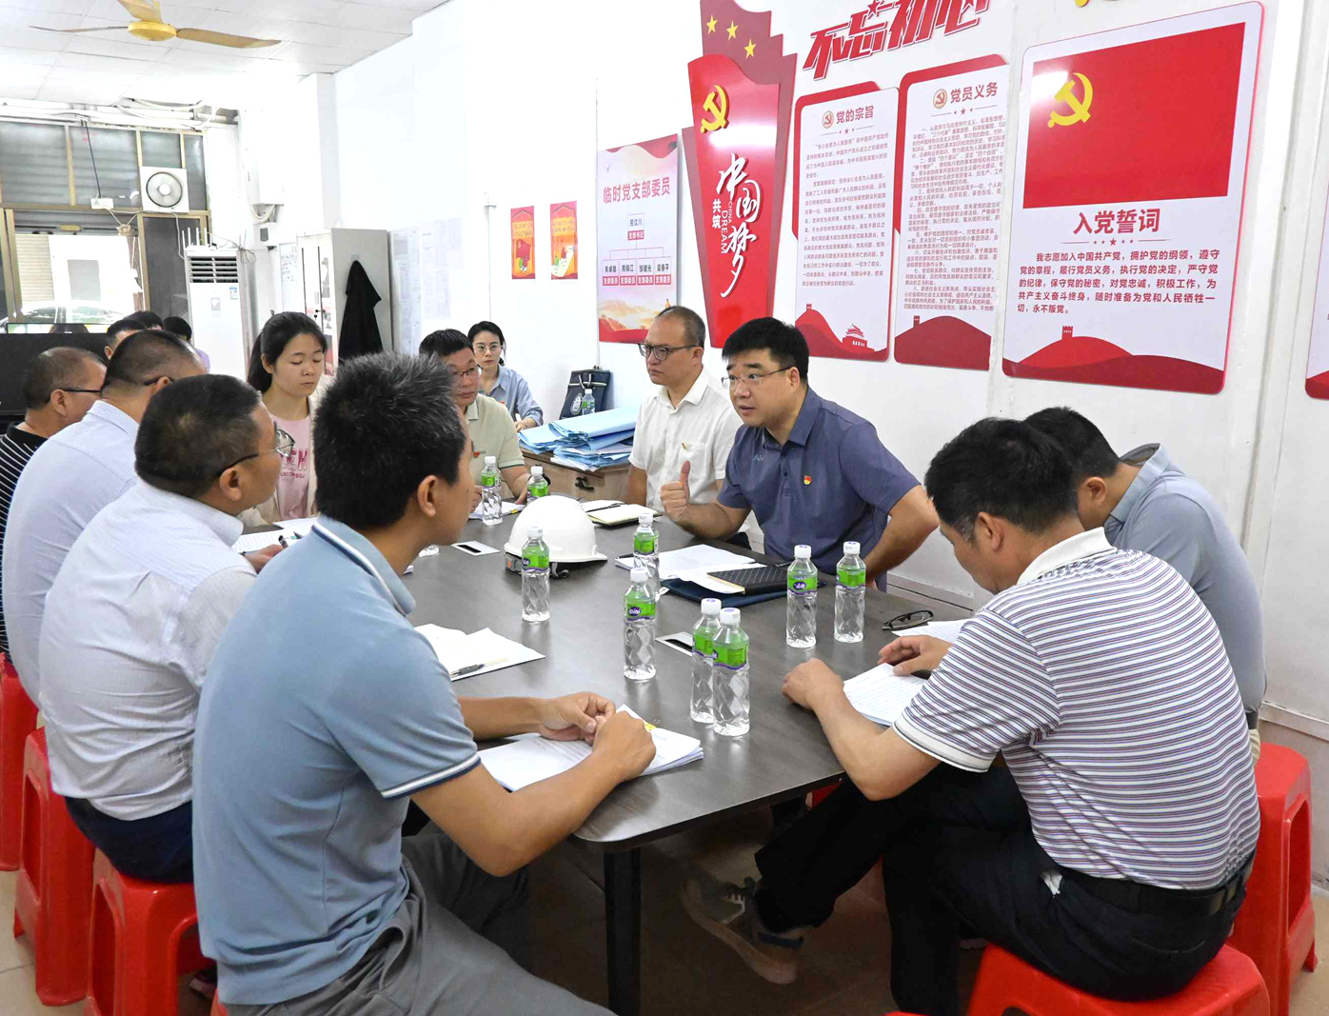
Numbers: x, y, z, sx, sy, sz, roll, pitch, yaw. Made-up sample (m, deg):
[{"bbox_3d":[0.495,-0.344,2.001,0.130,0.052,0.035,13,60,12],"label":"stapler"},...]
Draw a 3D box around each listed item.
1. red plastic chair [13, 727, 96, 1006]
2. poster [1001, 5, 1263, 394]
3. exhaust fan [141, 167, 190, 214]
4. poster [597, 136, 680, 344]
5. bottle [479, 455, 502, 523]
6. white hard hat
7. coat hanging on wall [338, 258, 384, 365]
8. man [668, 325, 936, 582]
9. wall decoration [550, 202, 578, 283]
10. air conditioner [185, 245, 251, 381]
[{"bbox_3d":[-1.194,0.722,2.359,0.315,0.470,0.315,-9,15,-39],"label":"red plastic chair"},{"bbox_3d":[1.213,-0.801,2.965,0.020,0.935,0.707,-7,14,-32],"label":"poster"},{"bbox_3d":[-4.563,-2.902,10.057,0.392,0.393,0.120,-7,14,-33],"label":"exhaust fan"},{"bbox_3d":[-0.136,-1.204,5.044,0.015,0.893,0.697,-7,14,-32],"label":"poster"},{"bbox_3d":[-0.492,-0.050,3.144,0.057,0.190,0.057,-7,14,-33],"label":"bottle"},{"bbox_3d":[-0.266,0.061,2.690,0.258,0.158,0.212,2,11,-16],"label":"white hard hat"},{"bbox_3d":[-2.037,-1.224,7.380,0.333,0.850,0.140,-7,14,-33],"label":"coat hanging on wall"},{"bbox_3d":[0.345,0.231,2.708,0.630,1.340,0.760,11,15,41],"label":"man"},{"bbox_3d":[-0.499,-1.325,5.476,0.010,0.370,0.268,-7,14,-33],"label":"wall decoration"},{"bbox_3d":[-4.077,-1.496,10.083,0.500,1.720,0.360,-5,13,-27],"label":"air conditioner"}]

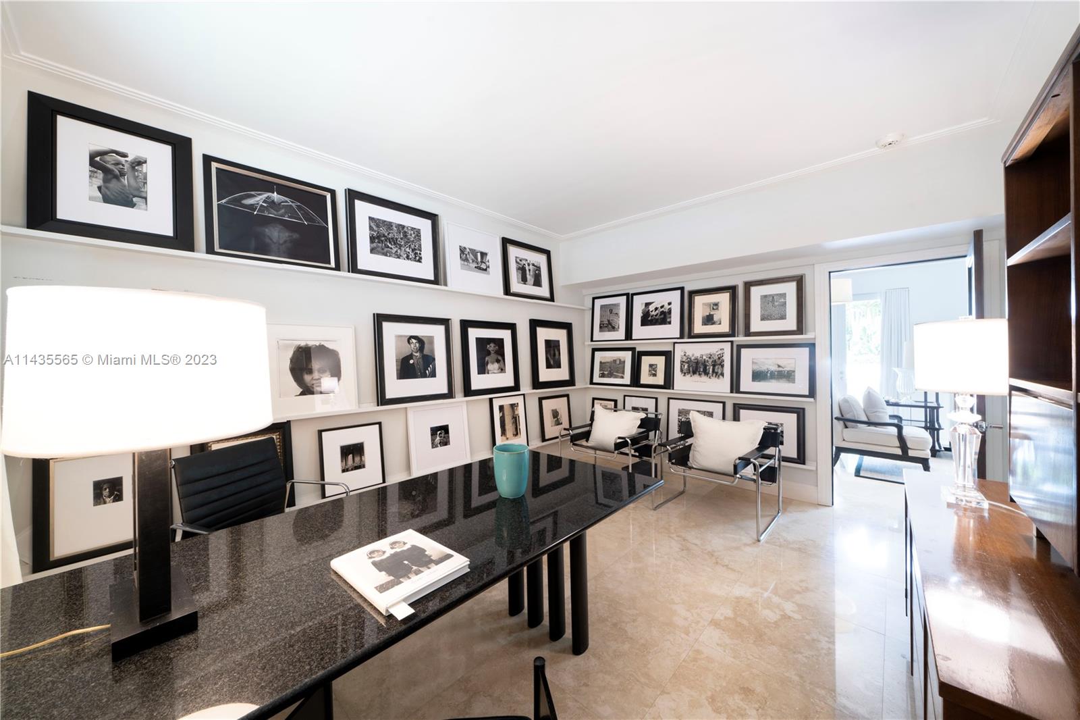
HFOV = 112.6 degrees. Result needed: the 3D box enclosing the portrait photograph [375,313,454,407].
[{"bbox_3d":[-1.040,-0.005,3.057,0.662,0.725,0.050,-2,-2,-44],"label":"portrait photograph"}]

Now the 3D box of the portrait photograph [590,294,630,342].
[{"bbox_3d":[0.851,-0.497,4.327,0.504,0.552,0.030,0,-3,39],"label":"portrait photograph"}]

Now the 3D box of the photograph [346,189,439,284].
[{"bbox_3d":[-1.162,-0.959,2.937,0.741,0.629,0.050,-2,-2,-44],"label":"photograph"}]

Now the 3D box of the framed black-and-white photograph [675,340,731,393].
[{"bbox_3d":[1.669,0.071,3.699,0.576,0.508,0.035,0,-2,41],"label":"framed black-and-white photograph"}]

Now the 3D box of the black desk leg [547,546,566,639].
[{"bbox_3d":[0.079,0.958,1.723,0.095,0.720,0.057,-2,1,-44],"label":"black desk leg"}]

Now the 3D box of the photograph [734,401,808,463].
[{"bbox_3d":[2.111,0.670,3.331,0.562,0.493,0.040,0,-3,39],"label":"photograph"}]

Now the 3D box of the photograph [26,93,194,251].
[{"bbox_3d":[-2.230,-0.949,1.910,0.568,0.678,0.045,-2,-5,-44],"label":"photograph"}]

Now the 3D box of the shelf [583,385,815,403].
[{"bbox_3d":[1.485,0.337,3.859,2.325,0.033,0.090,0,1,41],"label":"shelf"}]

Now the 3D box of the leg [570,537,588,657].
[{"bbox_3d":[0.178,0.958,1.639,0.095,0.720,0.057,-2,1,-44],"label":"leg"}]

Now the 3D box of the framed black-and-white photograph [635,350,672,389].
[{"bbox_3d":[1.268,0.110,3.996,0.400,0.411,0.035,0,-5,39],"label":"framed black-and-white photograph"}]

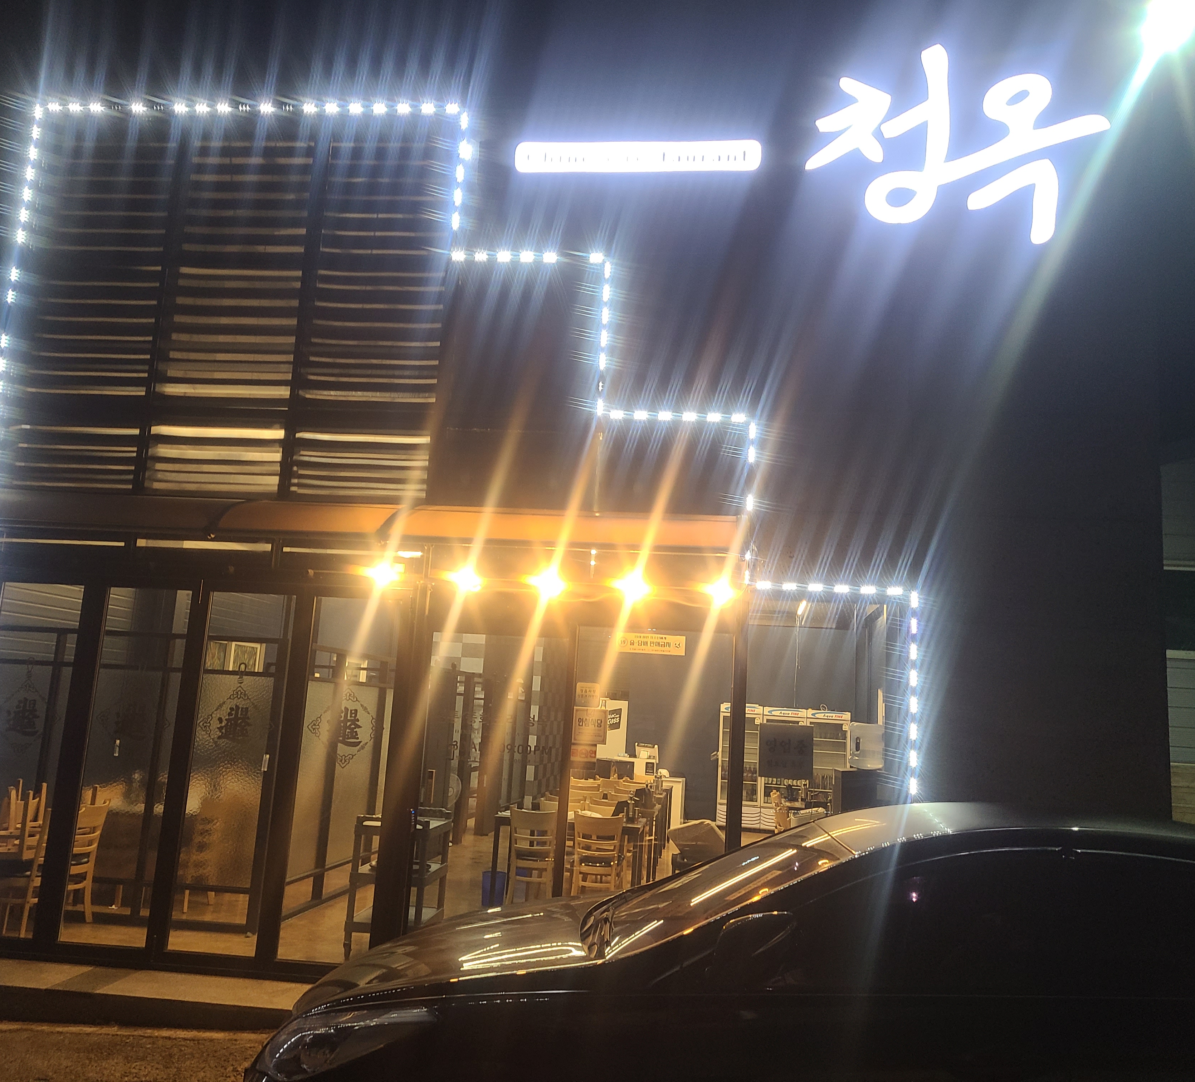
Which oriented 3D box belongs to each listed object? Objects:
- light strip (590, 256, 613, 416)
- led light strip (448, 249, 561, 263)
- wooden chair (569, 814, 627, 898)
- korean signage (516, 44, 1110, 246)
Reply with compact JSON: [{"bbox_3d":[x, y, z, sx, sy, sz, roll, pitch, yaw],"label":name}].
[{"bbox_3d":[0.039,-1.265,6.538,0.050,1.010,0.030,2,-10,5],"label":"light strip"},{"bbox_3d":[-0.579,-1.751,6.682,0.697,0.050,0.030,2,-10,5],"label":"led light strip"},{"bbox_3d":[0.034,2.583,8.625,0.430,0.840,0.500,1,-10,10],"label":"wooden chair"},{"bbox_3d":[1.269,-2.427,6.593,3.562,1.312,0.120,2,-10,5],"label":"korean signage"}]

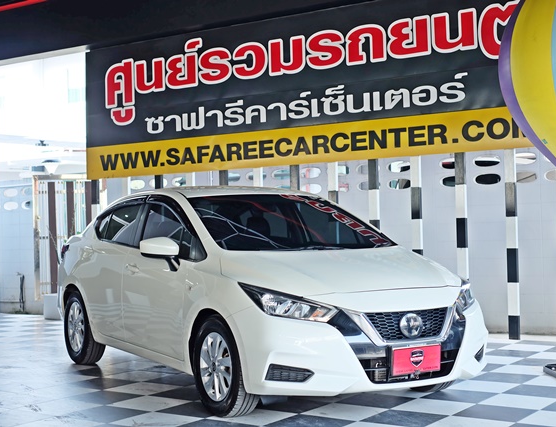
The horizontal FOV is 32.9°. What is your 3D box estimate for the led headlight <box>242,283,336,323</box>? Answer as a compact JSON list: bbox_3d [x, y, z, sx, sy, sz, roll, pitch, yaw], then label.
[{"bbox_3d":[0.040,0.502,5.367,0.366,0.218,0.554,-1,-1,-30],"label":"led headlight"}]

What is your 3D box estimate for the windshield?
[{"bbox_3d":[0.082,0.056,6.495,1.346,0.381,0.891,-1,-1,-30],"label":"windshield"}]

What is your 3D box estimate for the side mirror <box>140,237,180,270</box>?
[{"bbox_3d":[-0.752,0.260,6.056,0.218,0.213,0.178,-1,-1,-30],"label":"side mirror"}]

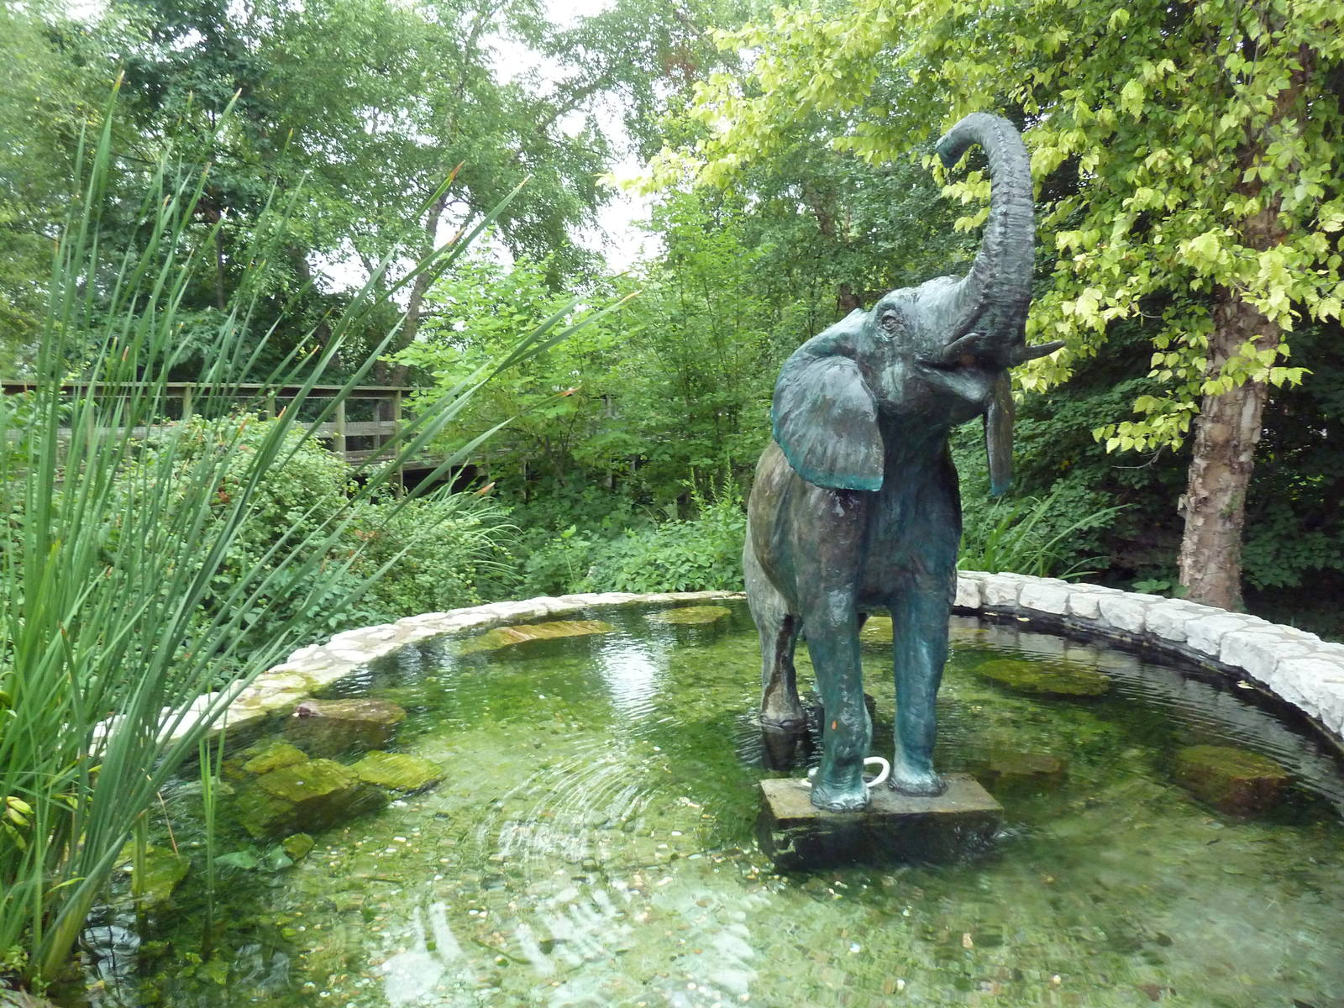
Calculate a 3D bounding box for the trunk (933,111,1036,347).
[{"bbox_3d":[1.015,-0.880,3.186,0.220,0.760,0.470,-3,7,-24],"label":"trunk"}]

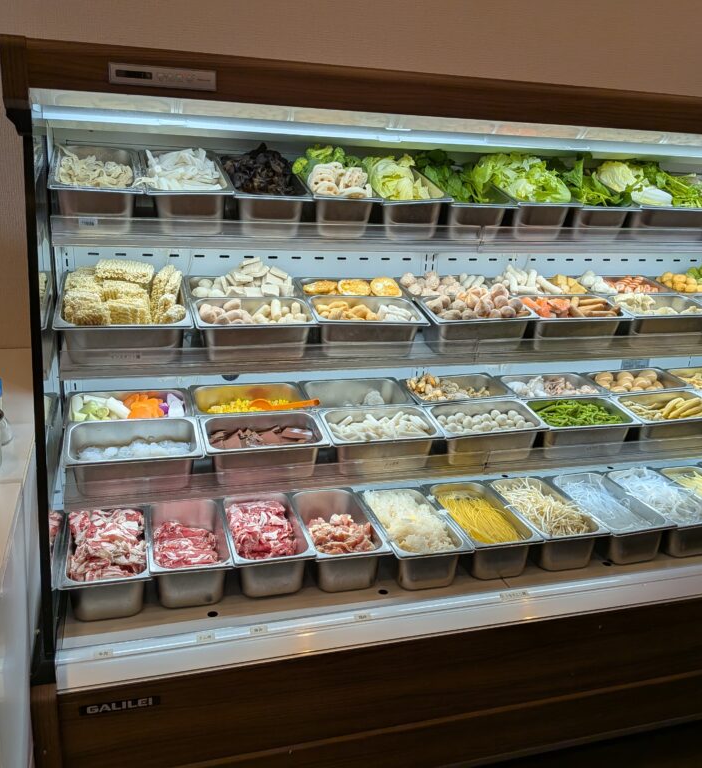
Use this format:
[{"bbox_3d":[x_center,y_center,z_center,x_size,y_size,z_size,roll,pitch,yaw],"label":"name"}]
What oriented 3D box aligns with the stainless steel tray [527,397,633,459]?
[{"bbox_3d":[0.582,0.116,1.820,0.265,0.100,0.162,-2,28,-16],"label":"stainless steel tray"}]

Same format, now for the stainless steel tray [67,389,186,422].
[{"bbox_3d":[-0.495,0.093,1.595,0.265,0.100,0.162,-2,26,-16],"label":"stainless steel tray"}]

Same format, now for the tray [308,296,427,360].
[{"bbox_3d":[0.030,-0.135,1.730,0.268,0.100,0.162,-2,29,-16],"label":"tray"}]

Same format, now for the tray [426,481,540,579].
[{"bbox_3d":[0.317,0.365,1.790,0.176,0.100,0.325,-2,19,-16],"label":"tray"}]

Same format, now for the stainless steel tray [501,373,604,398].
[{"bbox_3d":[0.544,0.050,1.971,0.265,0.100,0.162,-2,27,-16],"label":"stainless steel tray"}]

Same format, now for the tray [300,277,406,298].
[{"bbox_3d":[0.010,-0.194,1.804,0.265,0.100,0.162,-2,28,-16],"label":"tray"}]

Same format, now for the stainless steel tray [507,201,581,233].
[{"bbox_3d":[0.444,-0.483,1.895,0.176,0.100,0.325,-2,33,-16],"label":"stainless steel tray"}]

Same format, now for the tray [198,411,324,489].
[{"bbox_3d":[-0.196,0.149,1.585,0.265,0.100,0.162,-2,28,-16],"label":"tray"}]

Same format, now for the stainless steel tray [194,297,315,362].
[{"bbox_3d":[-0.220,-0.115,1.605,0.265,0.100,0.162,-2,28,-16],"label":"stainless steel tray"}]

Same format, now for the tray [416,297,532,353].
[{"bbox_3d":[0.302,-0.137,1.712,0.265,0.100,0.162,-3,29,-15],"label":"tray"}]

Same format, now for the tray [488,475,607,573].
[{"bbox_3d":[0.500,0.366,1.870,0.176,0.100,0.325,-2,19,-16],"label":"tray"}]

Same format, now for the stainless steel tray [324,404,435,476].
[{"bbox_3d":[0.067,0.139,1.677,0.265,0.100,0.162,-2,28,-16],"label":"stainless steel tray"}]

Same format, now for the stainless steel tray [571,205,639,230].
[{"bbox_3d":[0.612,-0.485,1.945,0.176,0.100,0.325,-2,33,-16],"label":"stainless steel tray"}]

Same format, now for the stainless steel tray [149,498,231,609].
[{"bbox_3d":[-0.339,0.351,1.475,0.162,0.100,0.265,-1,21,-16],"label":"stainless steel tray"}]

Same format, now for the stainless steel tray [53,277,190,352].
[{"bbox_3d":[-0.491,-0.141,1.550,0.265,0.100,0.325,-2,28,-17],"label":"stainless steel tray"}]

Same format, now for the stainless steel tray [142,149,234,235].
[{"bbox_3d":[-0.385,-0.447,1.658,0.176,0.100,0.325,-2,33,-16],"label":"stainless steel tray"}]

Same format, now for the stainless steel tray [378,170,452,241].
[{"bbox_3d":[0.107,-0.427,1.660,0.162,0.100,0.265,-6,35,-15],"label":"stainless steel tray"}]

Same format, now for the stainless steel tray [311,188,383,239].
[{"bbox_3d":[-0.050,-0.461,1.755,0.176,0.100,0.325,-2,33,-16],"label":"stainless steel tray"}]

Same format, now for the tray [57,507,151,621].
[{"bbox_3d":[-0.531,0.397,1.581,0.176,0.100,0.325,-2,19,-16],"label":"tray"}]

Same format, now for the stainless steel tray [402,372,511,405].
[{"bbox_3d":[0.280,0.057,1.917,0.268,0.100,0.162,-2,26,-16],"label":"stainless steel tray"}]

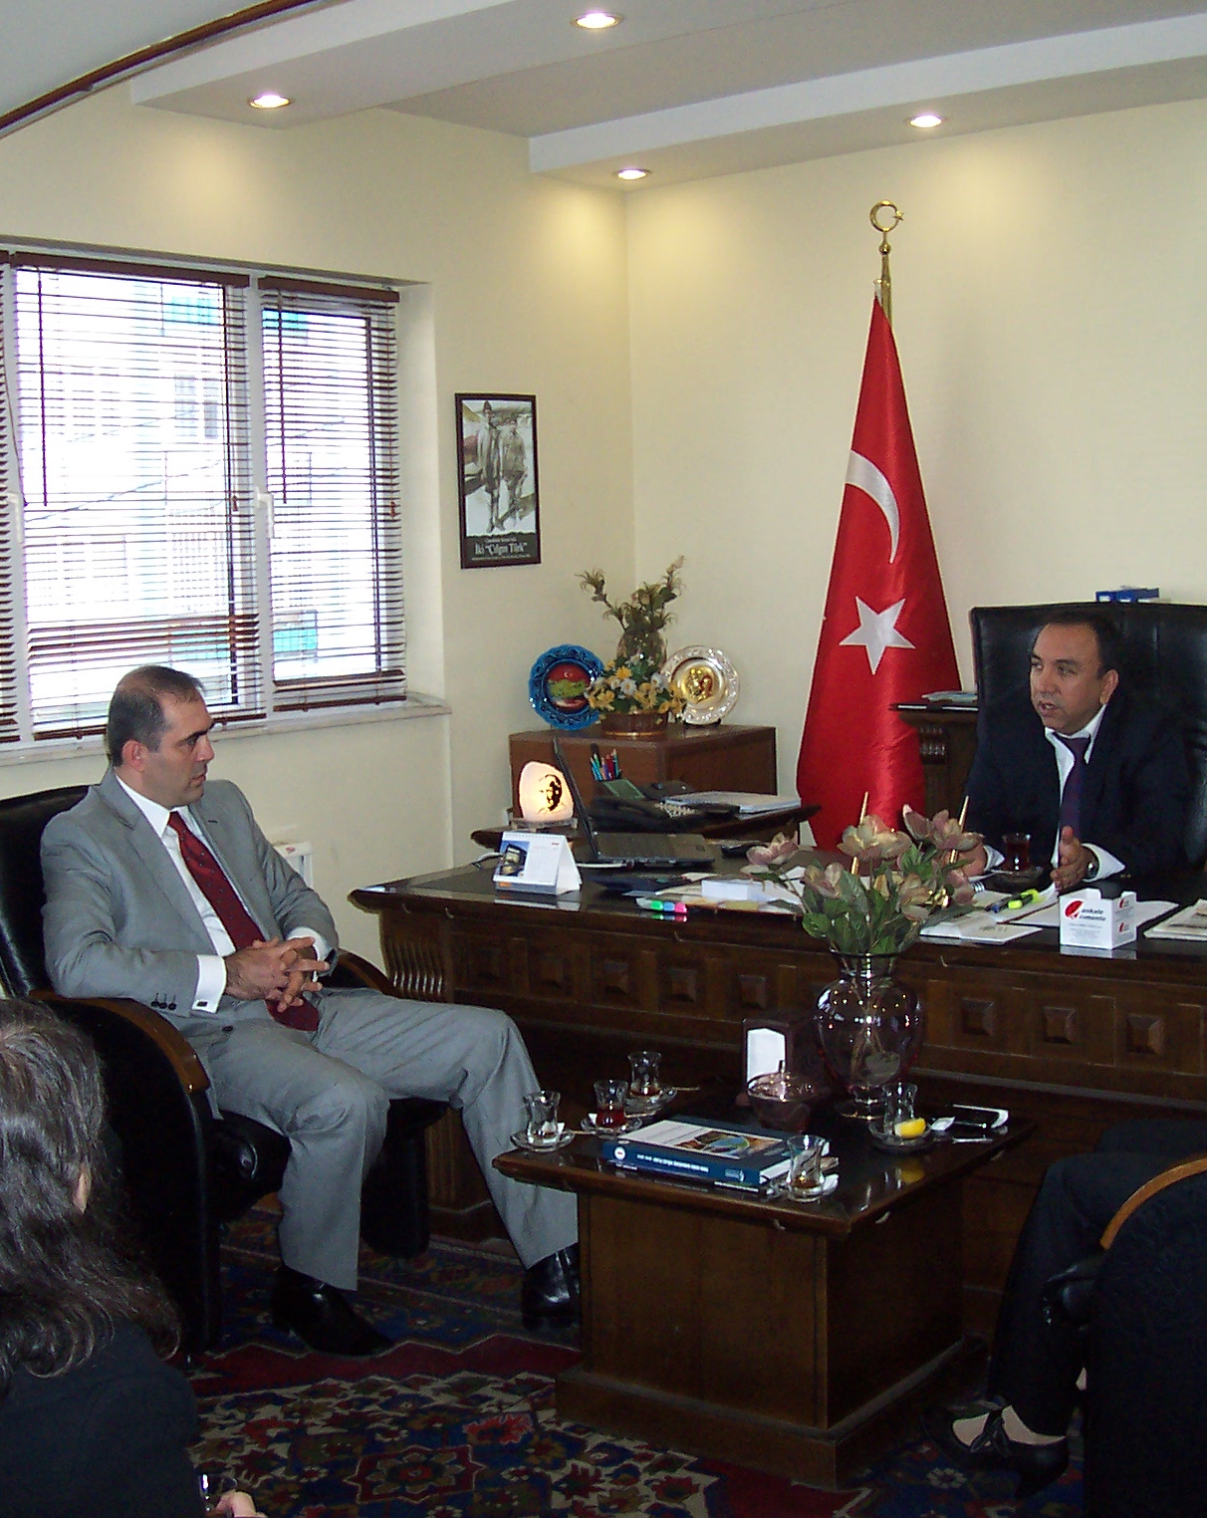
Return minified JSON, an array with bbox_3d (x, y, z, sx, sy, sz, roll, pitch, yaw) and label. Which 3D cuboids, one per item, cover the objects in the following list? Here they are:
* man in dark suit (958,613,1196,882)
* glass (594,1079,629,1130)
[{"bbox_3d":[1.019,0.320,4.754,0.560,1.310,0.740,1,5,26],"label":"man in dark suit"},{"bbox_3d":[0.011,0.594,3.711,0.058,0.084,0.058,-2,5,0],"label":"glass"}]

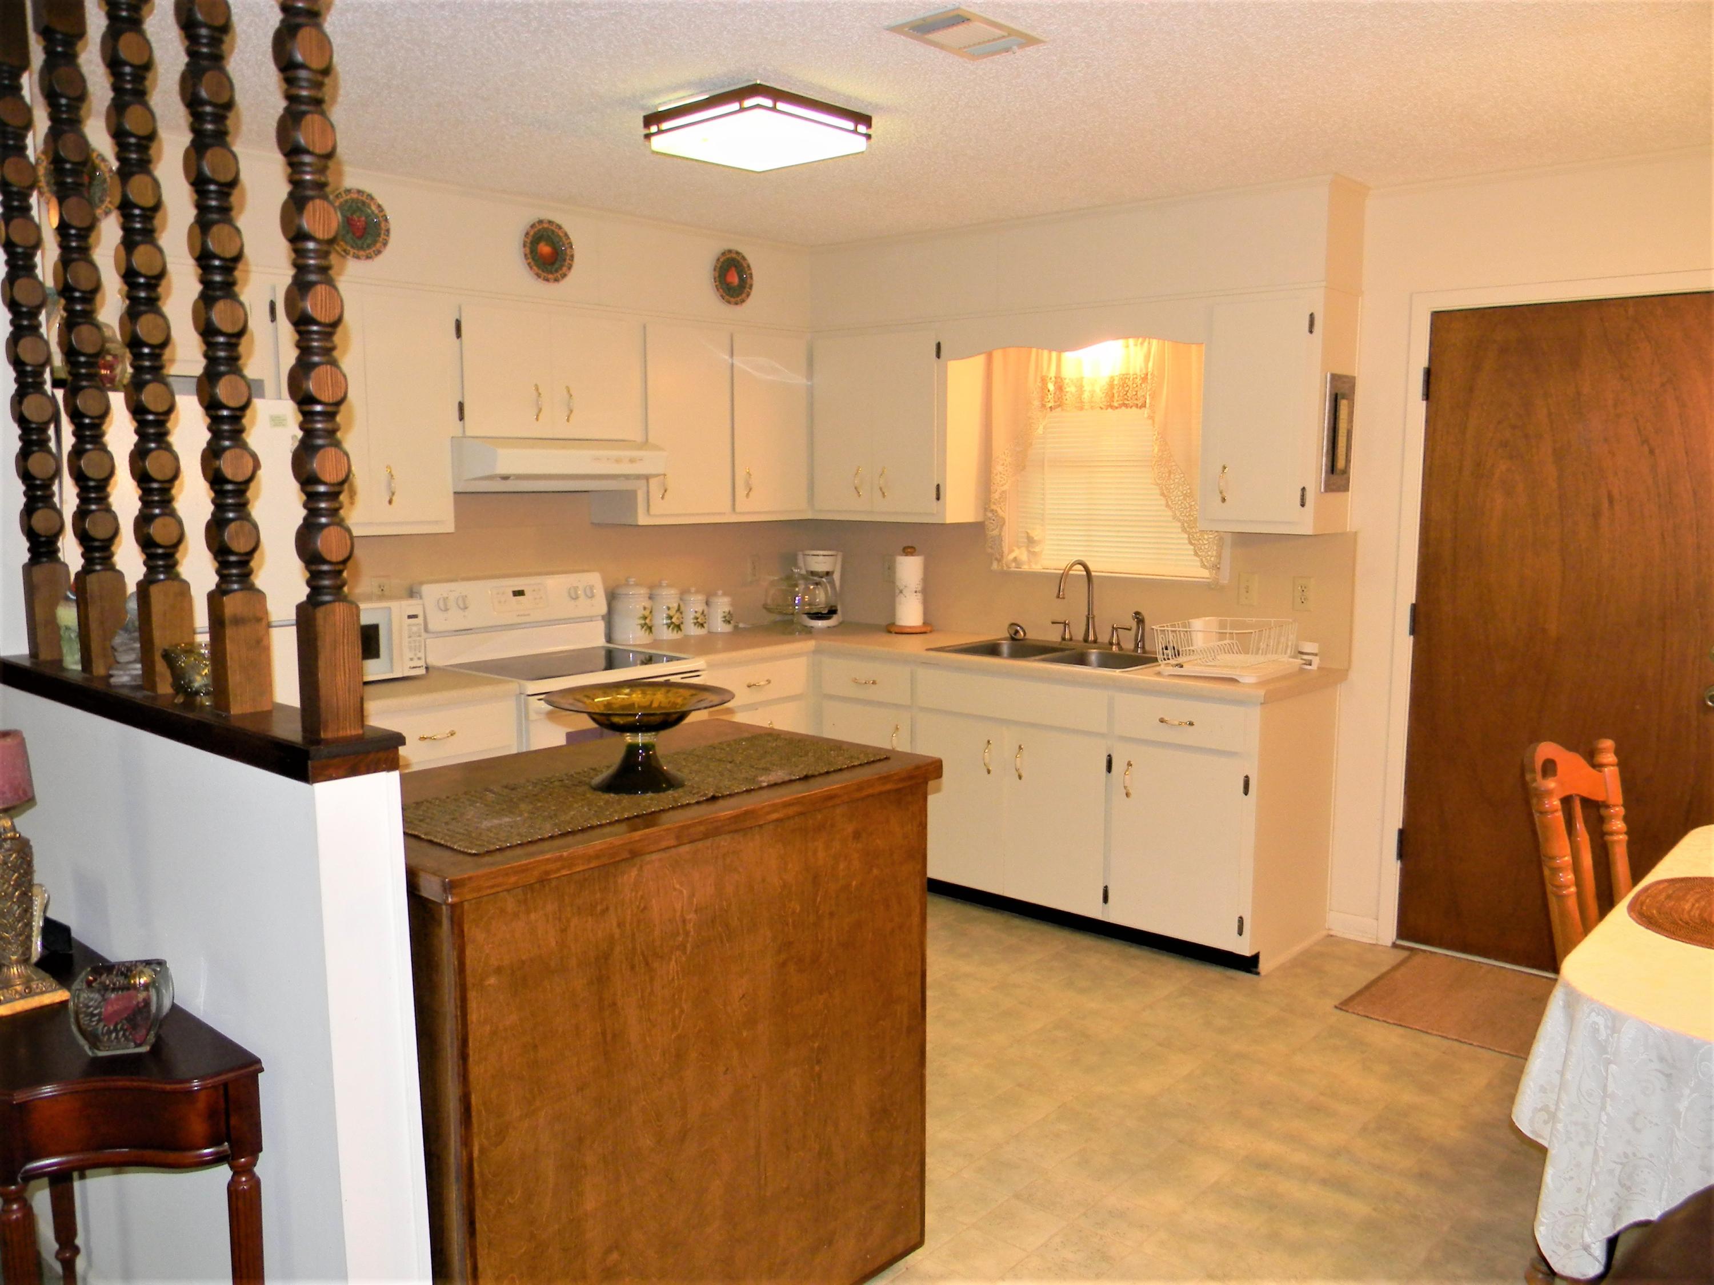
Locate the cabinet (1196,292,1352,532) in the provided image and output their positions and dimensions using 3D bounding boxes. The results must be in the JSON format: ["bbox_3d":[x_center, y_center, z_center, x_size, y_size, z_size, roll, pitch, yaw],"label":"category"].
[{"bbox_3d":[1.365,-0.735,4.497,0.393,0.753,0.285,6,9,41],"label":"cabinet"}]

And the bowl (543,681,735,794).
[{"bbox_3d":[-0.392,0.177,2.496,0.335,0.158,0.335,0,7,0],"label":"bowl"}]

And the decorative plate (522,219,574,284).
[{"bbox_3d":[-1.027,-1.315,4.644,0.025,0.216,0.212,6,9,41],"label":"decorative plate"}]

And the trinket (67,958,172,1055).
[{"bbox_3d":[-1.053,0.520,2.001,0.117,0.114,0.090,-2,7,-14],"label":"trinket"}]

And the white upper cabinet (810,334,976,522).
[{"bbox_3d":[0.163,-0.877,5.595,0.695,0.763,0.295,6,9,41],"label":"white upper cabinet"}]

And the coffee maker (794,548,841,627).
[{"bbox_3d":[-0.149,-0.231,5.866,0.190,0.320,0.220,0,7,-1],"label":"coffee maker"}]

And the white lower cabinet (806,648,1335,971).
[{"bbox_3d":[0.725,0.506,5.057,1.835,0.890,0.615,6,9,41],"label":"white lower cabinet"}]

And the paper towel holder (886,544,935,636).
[{"bbox_3d":[0.221,-0.212,5.623,0.192,0.345,0.192,0,7,0],"label":"paper towel holder"}]

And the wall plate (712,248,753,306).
[{"bbox_3d":[-0.475,-1.398,5.311,0.024,0.207,0.207,6,9,41],"label":"wall plate"}]

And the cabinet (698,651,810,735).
[{"bbox_3d":[-0.577,0.466,5.354,0.615,0.869,0.590,6,9,41],"label":"cabinet"}]

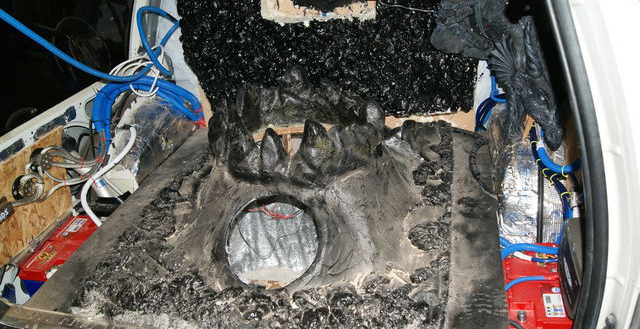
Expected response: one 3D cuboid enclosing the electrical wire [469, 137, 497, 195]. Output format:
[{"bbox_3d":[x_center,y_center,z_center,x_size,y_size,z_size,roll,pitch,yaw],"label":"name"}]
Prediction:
[{"bbox_3d":[0.535,-0.002,1.596,0.085,0.030,0.380,1,31,15],"label":"electrical wire"}]

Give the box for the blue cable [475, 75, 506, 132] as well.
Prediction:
[{"bbox_3d":[0.682,-0.244,1.920,0.130,0.230,0.120,1,31,15],"label":"blue cable"}]

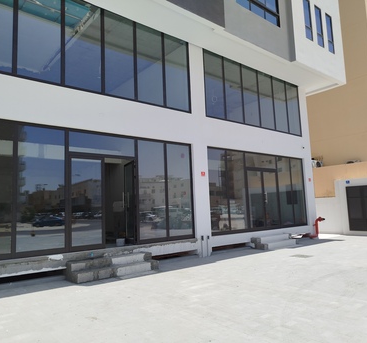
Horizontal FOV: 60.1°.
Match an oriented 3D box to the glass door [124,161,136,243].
[{"bbox_3d":[-1.613,0.950,9.549,0.070,2.330,0.850,3,-9,-39],"label":"glass door"}]

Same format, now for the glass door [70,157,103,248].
[{"bbox_3d":[-2.496,0.831,8.257,0.960,2.340,0.100,3,-9,-39],"label":"glass door"}]

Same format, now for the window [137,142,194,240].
[{"bbox_3d":[-0.517,0.576,9.944,2.170,3.160,0.120,3,-9,-39],"label":"window"}]

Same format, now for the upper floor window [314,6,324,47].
[{"bbox_3d":[6.371,-6.740,14.807,0.640,1.961,0.100,3,-9,-39],"label":"upper floor window"}]

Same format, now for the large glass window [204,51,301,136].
[{"bbox_3d":[3.263,-3.114,13.643,6.450,2.600,0.120,3,-9,-39],"label":"large glass window"}]

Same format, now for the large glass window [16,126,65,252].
[{"bbox_3d":[-3.393,0.403,7.598,1.180,3.060,0.120,3,-9,-39],"label":"large glass window"}]

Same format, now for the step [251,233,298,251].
[{"bbox_3d":[3.595,2.739,12.416,2.000,0.405,0.730,3,-9,-39],"label":"step"}]

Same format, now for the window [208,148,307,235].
[{"bbox_3d":[3.342,0.813,13.091,6.280,3.150,0.120,3,-9,-39],"label":"window"}]

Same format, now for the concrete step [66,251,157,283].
[{"bbox_3d":[-1.760,2.426,8.124,2.180,0.395,0.710,3,-9,-39],"label":"concrete step"}]

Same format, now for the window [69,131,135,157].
[{"bbox_3d":[-2.182,-0.687,8.768,2.030,0.790,0.120,3,-9,-39],"label":"window"}]

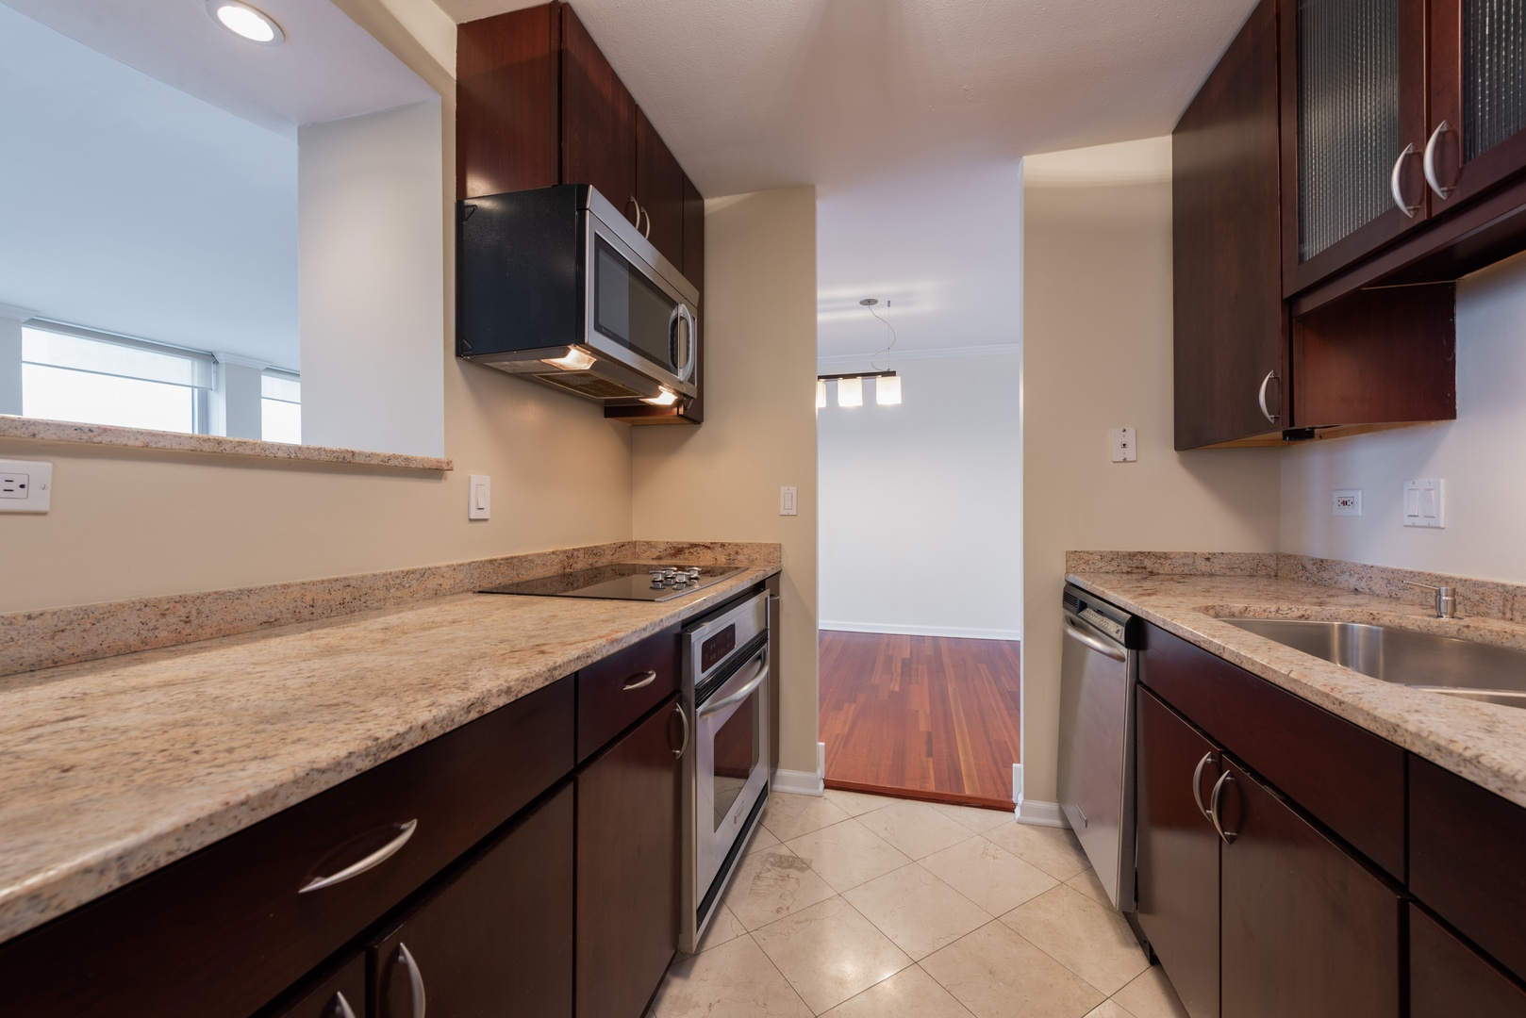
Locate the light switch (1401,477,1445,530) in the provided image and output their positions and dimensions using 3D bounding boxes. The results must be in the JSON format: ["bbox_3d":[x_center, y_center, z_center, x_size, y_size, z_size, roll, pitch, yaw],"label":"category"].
[{"bbox_3d":[1.577,-0.012,1.425,0.012,0.114,0.117,0,0,14],"label":"light switch"}]

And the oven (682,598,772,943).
[{"bbox_3d":[-0.340,0.666,1.823,0.610,0.755,0.740,0,0,14],"label":"oven"}]

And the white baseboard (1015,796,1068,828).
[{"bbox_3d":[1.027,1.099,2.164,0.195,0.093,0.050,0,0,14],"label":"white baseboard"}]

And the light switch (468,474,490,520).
[{"bbox_3d":[-0.788,-0.031,1.667,0.013,0.118,0.079,0,0,14],"label":"light switch"}]

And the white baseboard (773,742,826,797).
[{"bbox_3d":[0.144,1.058,2.422,0.217,0.180,0.110,0,0,14],"label":"white baseboard"}]

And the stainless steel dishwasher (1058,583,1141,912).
[{"bbox_3d":[1.262,0.668,1.746,0.610,0.785,0.610,0,0,14],"label":"stainless steel dishwasher"}]

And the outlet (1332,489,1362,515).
[{"bbox_3d":[1.643,-0.018,1.678,0.011,0.071,0.115,0,0,14],"label":"outlet"}]

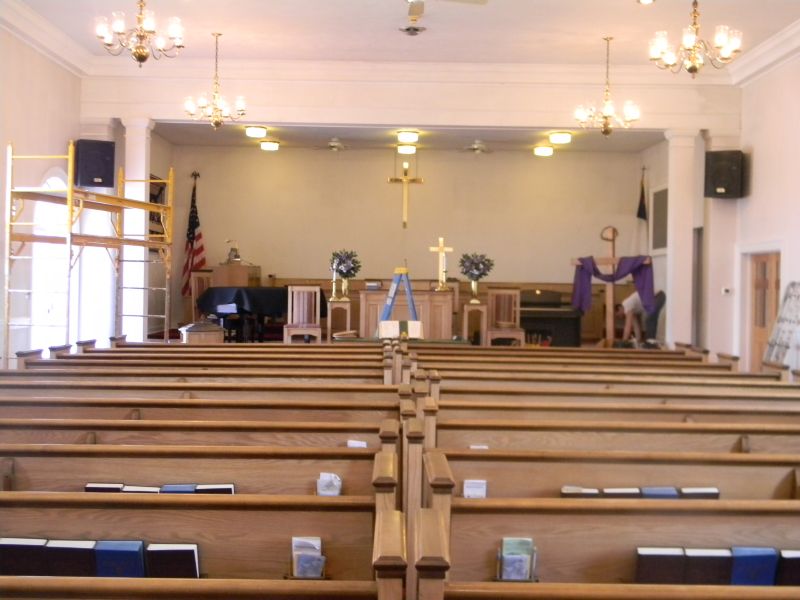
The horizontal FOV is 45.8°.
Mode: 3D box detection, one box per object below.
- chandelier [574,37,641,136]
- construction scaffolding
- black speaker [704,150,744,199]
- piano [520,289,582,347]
[{"bbox_3d":[2.625,-2.704,12.000,0.810,1.260,0.810,1,1,0],"label":"chandelier"},{"bbox_3d":[-3.760,-0.233,11.760,0.820,3.100,2.620,1,1,10],"label":"construction scaffolding"},{"bbox_3d":[4.759,-1.830,13.874,0.480,0.670,0.400,1,1,28],"label":"black speaker"},{"bbox_3d":[2.100,0.382,14.950,1.450,1.090,0.620,1,1,0],"label":"piano"}]

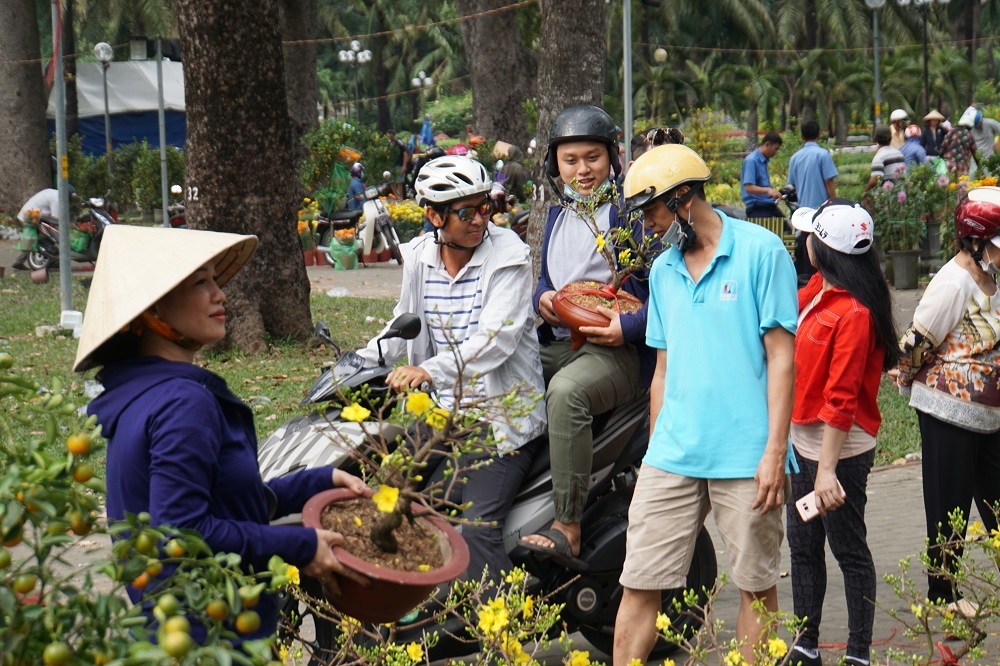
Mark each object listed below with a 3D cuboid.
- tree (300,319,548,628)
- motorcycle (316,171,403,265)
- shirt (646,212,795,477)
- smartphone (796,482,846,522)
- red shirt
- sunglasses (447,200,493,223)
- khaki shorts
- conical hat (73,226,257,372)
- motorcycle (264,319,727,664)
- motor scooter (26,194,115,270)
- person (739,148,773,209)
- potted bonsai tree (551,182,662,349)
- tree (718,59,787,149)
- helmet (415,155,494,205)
[{"bbox_3d":[-0.163,0.212,4.596,0.400,0.600,0.380,18,18,0],"label":"tree"},{"bbox_3d":[-1.696,-1.370,30.500,0.680,1.120,1.860,-4,6,-41],"label":"motorcycle"},{"bbox_3d":[0.631,0.033,7.200,0.460,0.740,0.280,3,6,33],"label":"shirt"},{"bbox_3d":[1.073,0.563,8.450,0.160,0.074,0.009,-31,-11,5],"label":"smartphone"},{"bbox_3d":[1.078,0.069,8.050,0.270,0.520,0.410,-3,5,-27],"label":"red shirt"},{"bbox_3d":[-0.117,-0.372,7.652,0.144,0.047,0.145,-8,11,-39],"label":"sunglasses"},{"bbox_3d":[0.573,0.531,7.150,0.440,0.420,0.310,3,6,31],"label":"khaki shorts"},{"bbox_3d":[-0.686,-0.127,4.765,0.430,0.186,0.430,-37,1,0],"label":"conical hat"},{"bbox_3d":[-0.060,0.515,7.800,1.930,1.150,0.710,-4,6,-35],"label":"motorcycle"},{"bbox_3d":[-5.541,-1.358,32.910,1.830,1.080,0.680,2,6,33],"label":"motor scooter"},{"bbox_3d":[2.629,-1.246,25.500,0.500,1.580,0.480,1,5,17],"label":"person"},{"bbox_3d":[0.316,-0.219,7.649,0.350,0.520,0.320,11,22,0],"label":"potted bonsai tree"},{"bbox_3d":[7.794,-7.023,78.000,2.250,2.900,2.250,-2,5,0],"label":"tree"},{"bbox_3d":[-0.143,-0.471,7.800,0.270,0.165,0.210,4,6,44],"label":"helmet"}]

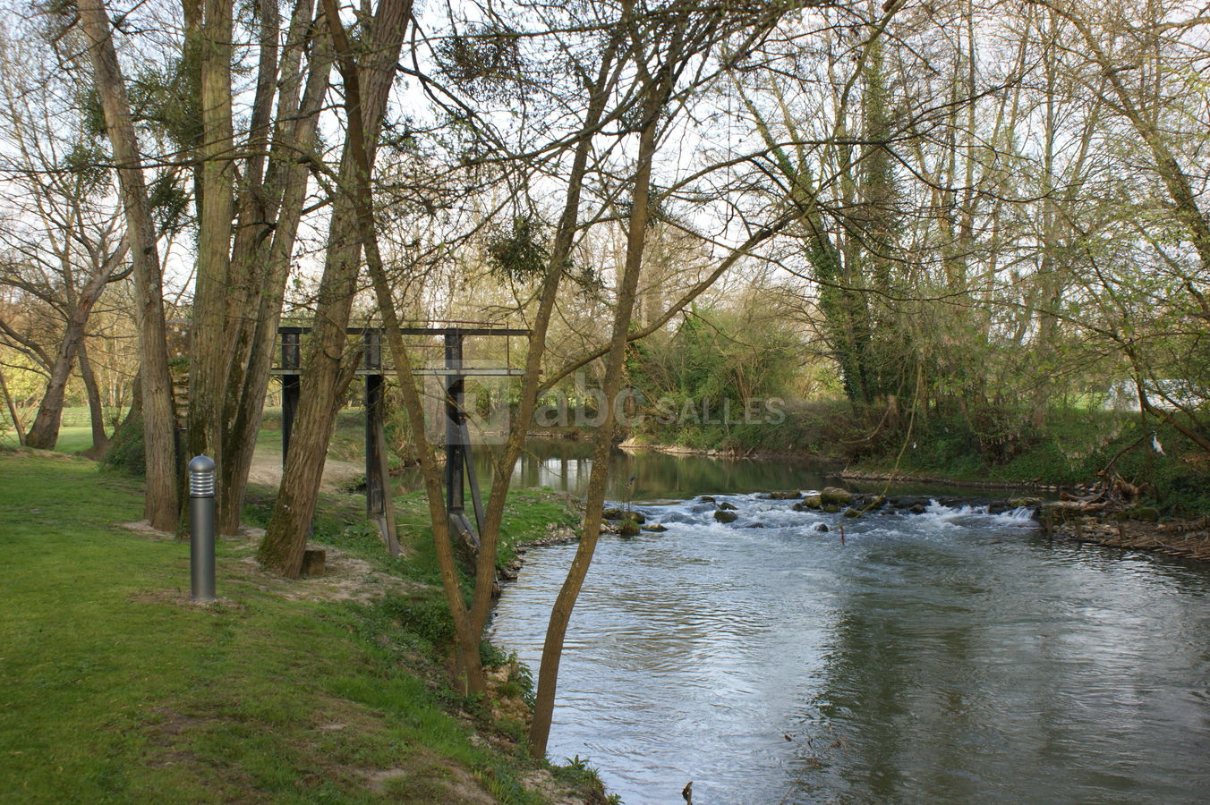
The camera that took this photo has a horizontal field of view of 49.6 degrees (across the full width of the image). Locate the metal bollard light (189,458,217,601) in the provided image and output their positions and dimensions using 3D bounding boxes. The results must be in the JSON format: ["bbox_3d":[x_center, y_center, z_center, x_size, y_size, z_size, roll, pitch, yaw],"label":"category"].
[{"bbox_3d":[-2.794,0.875,9.100,0.185,1.010,0.185,0,0,0],"label":"metal bollard light"}]

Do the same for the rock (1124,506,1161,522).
[{"bbox_3d":[9.828,2.043,24.000,0.650,0.300,0.500,0,0,0],"label":"rock"}]

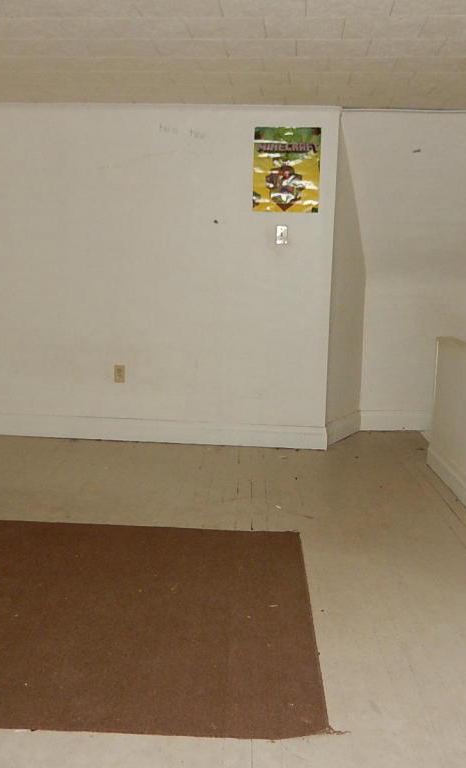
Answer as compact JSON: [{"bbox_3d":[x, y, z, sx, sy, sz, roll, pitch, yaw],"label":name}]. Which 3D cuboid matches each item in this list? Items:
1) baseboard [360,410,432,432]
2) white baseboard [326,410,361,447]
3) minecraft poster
[{"bbox_3d":[1.177,0.265,5.312,0.532,0.149,0.020,1,10,-4],"label":"baseboard"},{"bbox_3d":[0.752,0.301,5.045,0.020,0.149,0.561,7,11,32],"label":"white baseboard"},{"bbox_3d":[0.328,-1.301,4.504,0.401,0.498,0.010,2,10,5],"label":"minecraft poster"}]

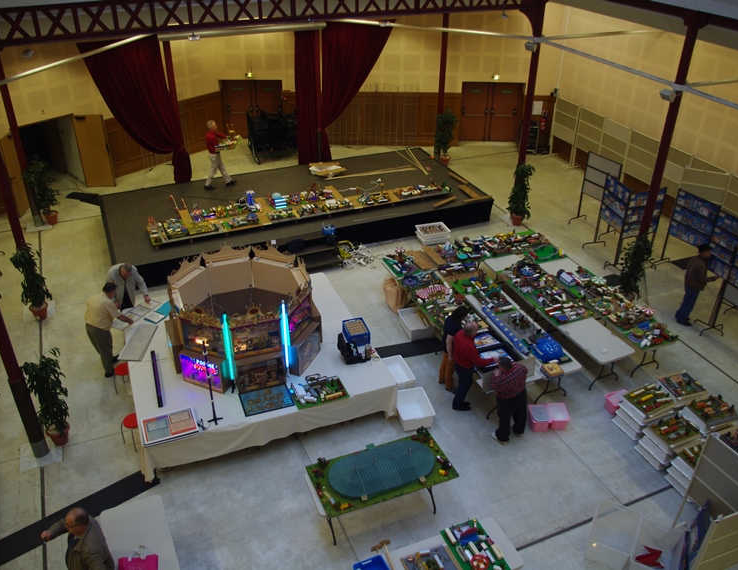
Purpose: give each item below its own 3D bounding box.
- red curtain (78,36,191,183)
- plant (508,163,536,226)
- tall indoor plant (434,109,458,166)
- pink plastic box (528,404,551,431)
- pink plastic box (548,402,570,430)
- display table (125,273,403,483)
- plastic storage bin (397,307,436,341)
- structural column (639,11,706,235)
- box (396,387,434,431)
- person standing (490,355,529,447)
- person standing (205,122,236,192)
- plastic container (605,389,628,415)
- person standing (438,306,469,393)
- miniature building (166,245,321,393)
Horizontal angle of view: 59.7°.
[{"bbox_3d":[-5.736,-4.181,16.025,2.200,3.750,0.350,-12,33,-21],"label":"red curtain"},{"bbox_3d":[4.125,-2.462,17.356,0.560,1.720,0.560,0,29,0],"label":"plant"},{"bbox_3d":[2.531,-4.653,20.224,0.680,1.850,0.680,-12,33,-21],"label":"tall indoor plant"},{"bbox_3d":[2.721,2.134,10.268,0.300,0.190,0.420,1,30,0],"label":"pink plastic box"},{"bbox_3d":[3.110,2.183,10.634,0.330,0.210,0.430,-1,29,-3],"label":"pink plastic box"},{"bbox_3d":[-2.076,1.350,11.416,3.900,0.700,3.920,-11,31,-20],"label":"display table"},{"bbox_3d":[0.886,0.785,12.475,0.480,0.260,0.740,-12,33,-21],"label":"plastic storage bin"},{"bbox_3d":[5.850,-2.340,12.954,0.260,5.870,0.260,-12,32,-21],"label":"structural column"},{"bbox_3d":[0.727,2.005,10.374,0.520,0.250,0.690,-7,31,-12],"label":"box"},{"bbox_3d":[2.084,1.692,9.632,0.580,1.580,0.450,-18,35,-29],"label":"person standing"},{"bbox_3d":[-3.946,-3.443,16.991,0.800,1.780,0.560,-16,34,-27],"label":"person standing"},{"bbox_3d":[4.270,2.012,10.958,0.410,0.210,0.310,-12,32,-21],"label":"plastic container"},{"bbox_3d":[1.459,1.059,10.691,0.500,1.580,0.480,-12,33,-21],"label":"person standing"},{"bbox_3d":[-2.016,0.456,10.388,2.400,1.330,2.400,-12,33,-21],"label":"miniature building"}]

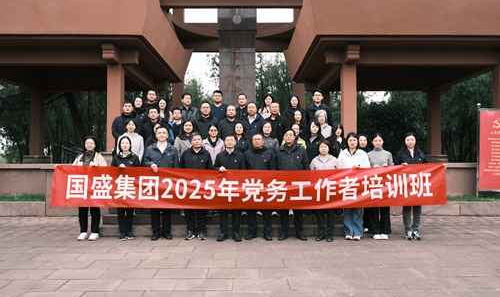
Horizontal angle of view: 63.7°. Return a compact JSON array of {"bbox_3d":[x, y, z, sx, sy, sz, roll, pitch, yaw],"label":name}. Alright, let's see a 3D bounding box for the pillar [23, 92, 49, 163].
[{"bbox_3d":[-7.405,-0.733,14.050,0.630,2.550,0.630,0,-2,-1],"label":"pillar"}]

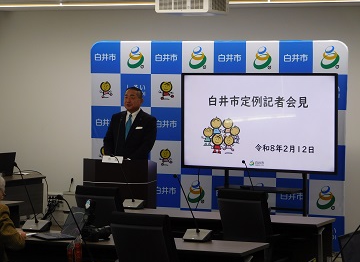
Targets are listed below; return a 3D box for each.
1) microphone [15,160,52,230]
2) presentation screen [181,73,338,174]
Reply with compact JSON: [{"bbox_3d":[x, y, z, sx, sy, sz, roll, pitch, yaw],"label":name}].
[{"bbox_3d":[-1.023,0.448,7.868,0.190,0.460,0.350,1,2,22],"label":"microphone"},{"bbox_3d":[0.793,-0.085,11.678,1.700,0.980,0.080,2,2,27],"label":"presentation screen"}]

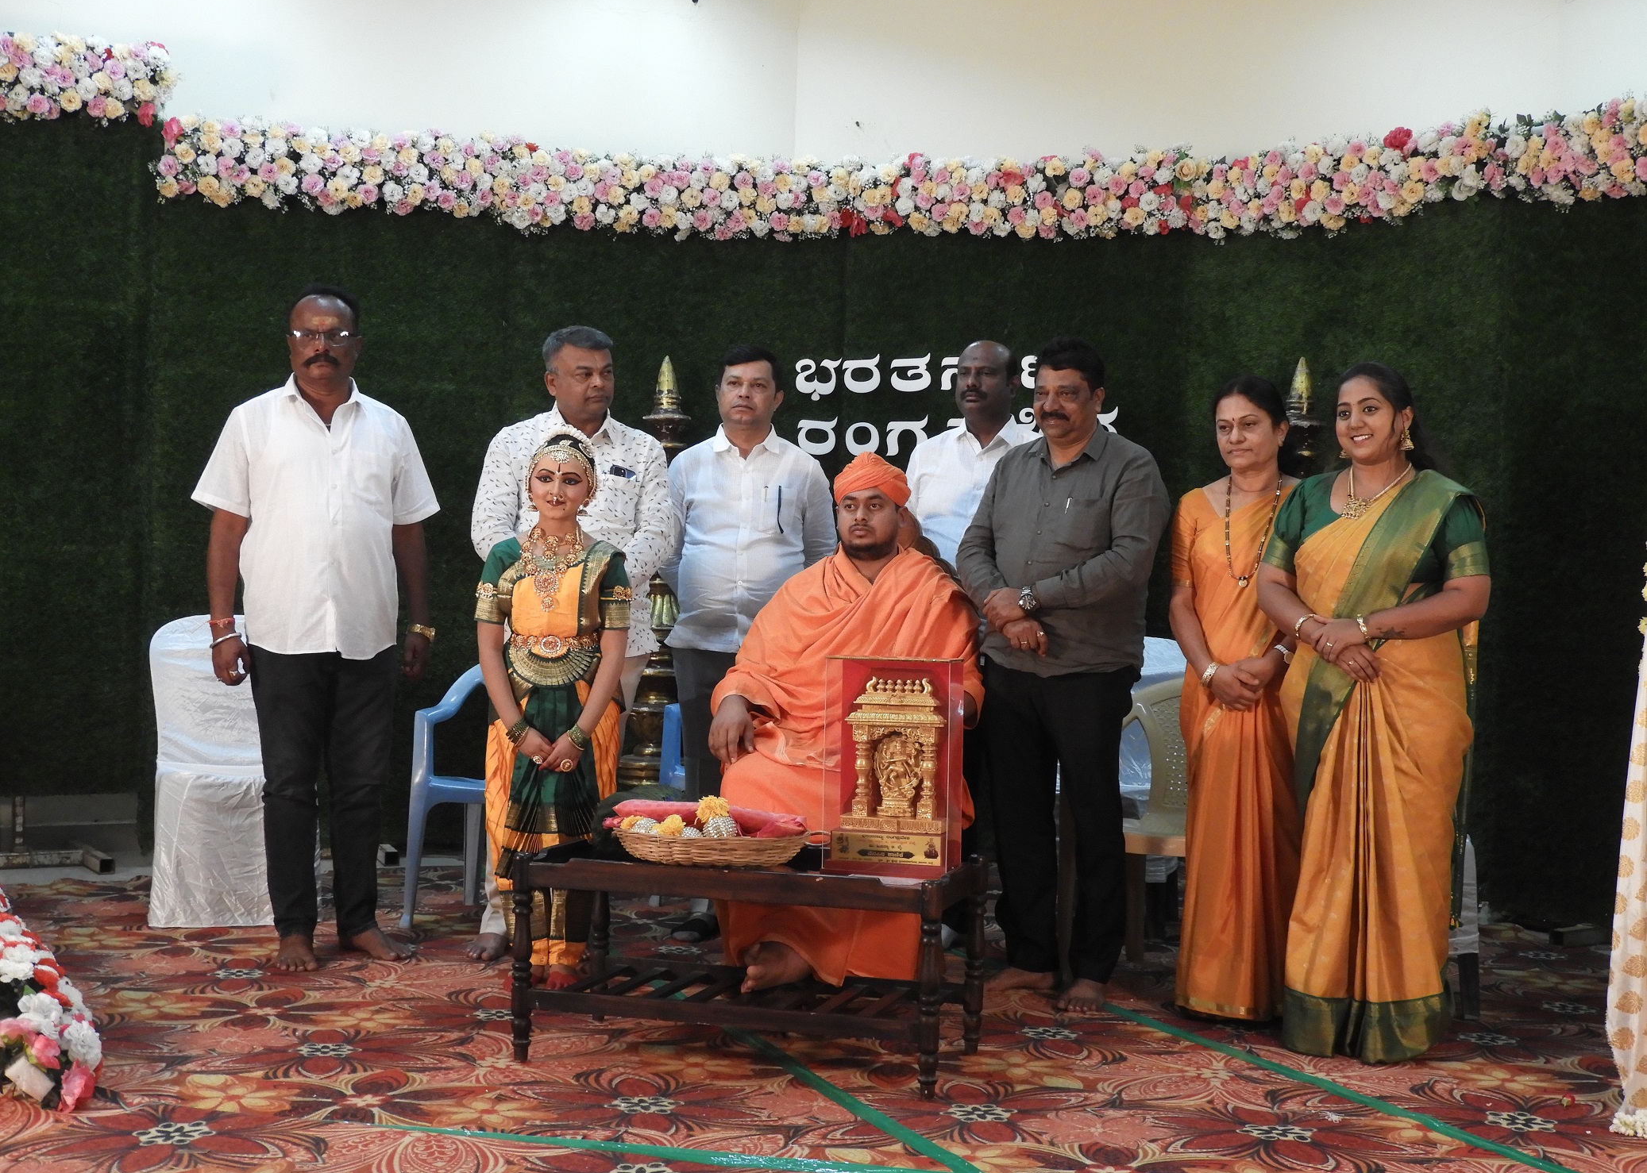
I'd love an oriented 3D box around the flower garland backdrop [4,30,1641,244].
[{"bbox_3d":[-0.157,-1.529,7.336,5.500,0.580,1.000,1,3,5],"label":"flower garland backdrop"}]

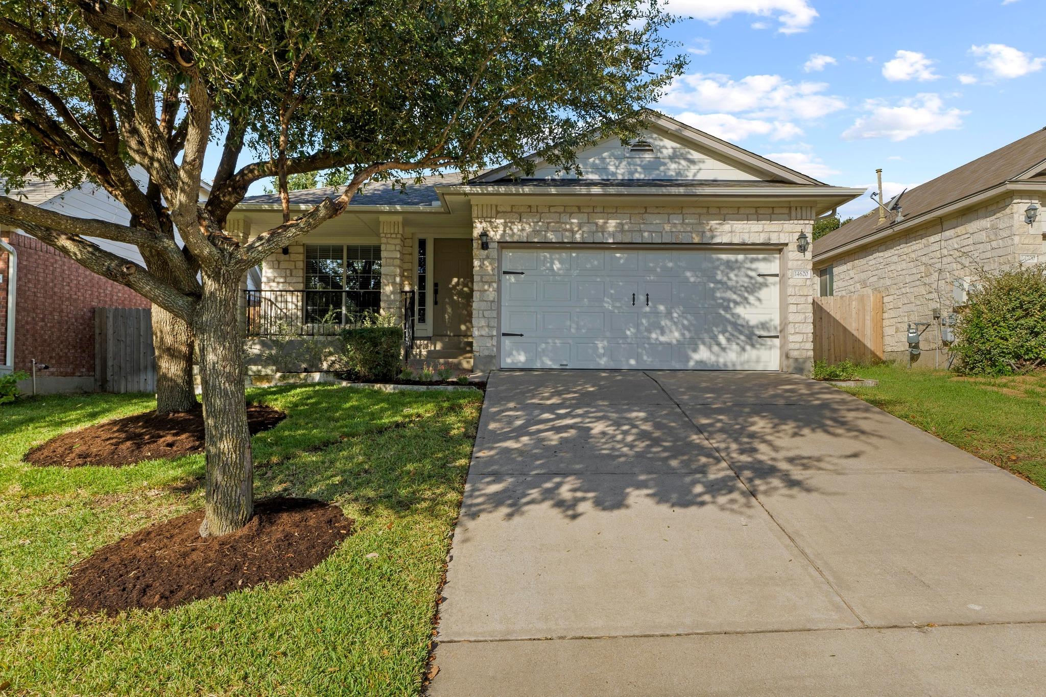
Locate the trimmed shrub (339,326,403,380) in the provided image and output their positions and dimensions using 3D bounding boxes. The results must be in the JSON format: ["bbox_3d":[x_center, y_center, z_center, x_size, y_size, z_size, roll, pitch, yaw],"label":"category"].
[{"bbox_3d":[-2.530,0.085,11.720,0.980,0.870,0.920,0,-2,-1],"label":"trimmed shrub"}]

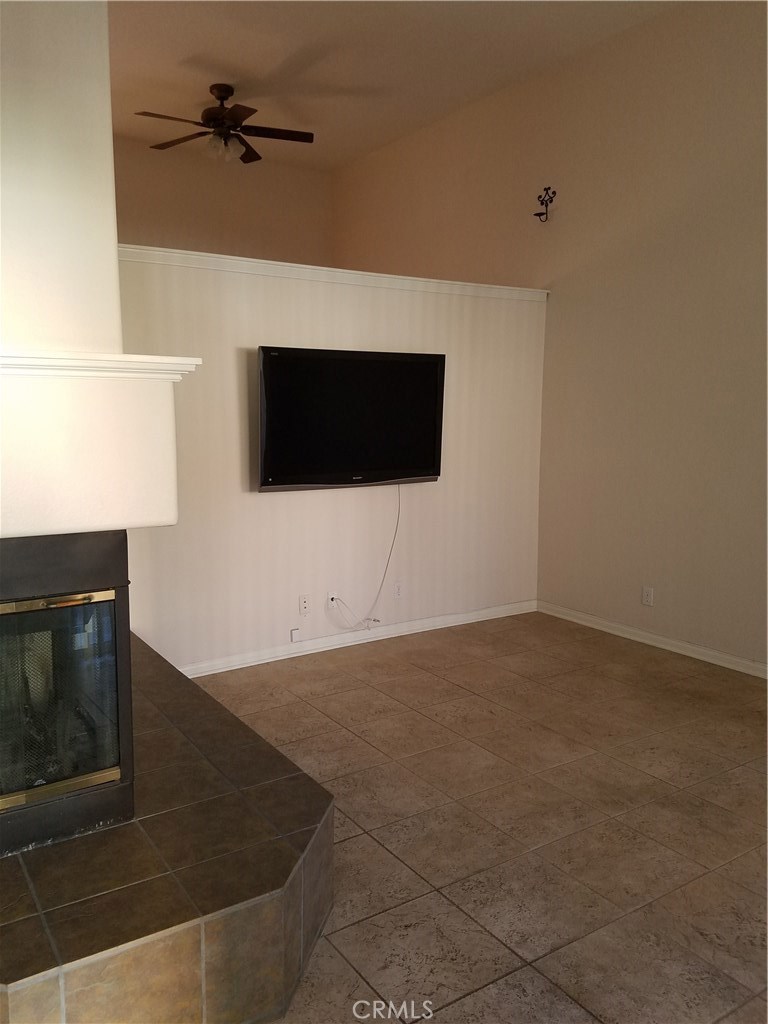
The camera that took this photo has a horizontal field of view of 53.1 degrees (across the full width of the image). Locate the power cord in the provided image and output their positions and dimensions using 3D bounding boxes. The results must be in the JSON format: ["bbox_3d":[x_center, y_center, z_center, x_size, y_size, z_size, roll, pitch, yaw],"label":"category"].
[{"bbox_3d":[-0.116,0.298,4.923,0.540,0.920,0.100,-5,9,-33],"label":"power cord"}]

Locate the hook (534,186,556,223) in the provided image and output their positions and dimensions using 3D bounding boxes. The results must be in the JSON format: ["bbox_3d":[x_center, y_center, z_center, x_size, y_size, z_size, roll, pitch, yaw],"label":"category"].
[{"bbox_3d":[1.127,-2.193,5.476,0.135,0.245,0.178,-5,9,-33],"label":"hook"}]

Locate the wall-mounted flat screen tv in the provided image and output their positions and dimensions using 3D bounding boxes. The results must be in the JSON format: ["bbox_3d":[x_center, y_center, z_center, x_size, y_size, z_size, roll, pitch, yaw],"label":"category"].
[{"bbox_3d":[-0.182,-0.564,4.656,1.255,0.790,0.115,-4,11,-32],"label":"wall-mounted flat screen tv"}]

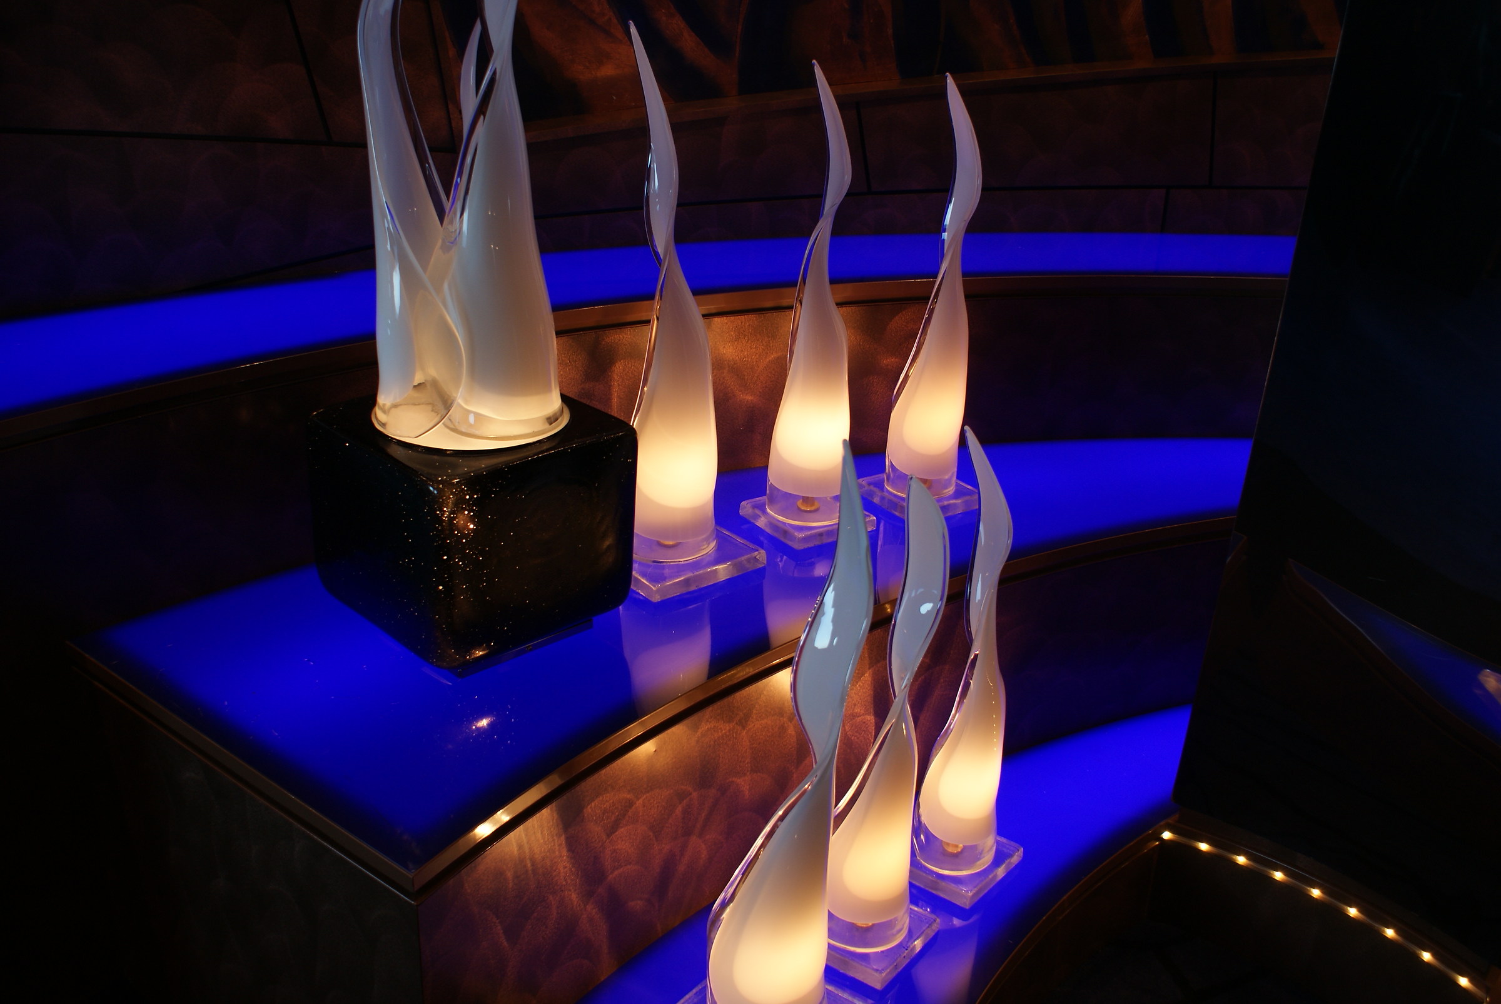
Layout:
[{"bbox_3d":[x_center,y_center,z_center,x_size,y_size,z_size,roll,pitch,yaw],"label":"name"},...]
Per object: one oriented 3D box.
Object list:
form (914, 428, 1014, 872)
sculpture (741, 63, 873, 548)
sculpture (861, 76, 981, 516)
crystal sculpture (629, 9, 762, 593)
[{"bbox_3d":[0.220,0.150,1.383,0.088,0.473,0.092,2,21,0],"label":"form"},{"bbox_3d":[0.075,-0.211,1.489,0.112,0.506,0.112,-13,26,-34],"label":"sculpture"},{"bbox_3d":[0.212,-0.231,1.573,0.108,0.492,0.108,-12,25,-32],"label":"sculpture"},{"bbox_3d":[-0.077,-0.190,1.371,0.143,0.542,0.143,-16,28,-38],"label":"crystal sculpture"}]

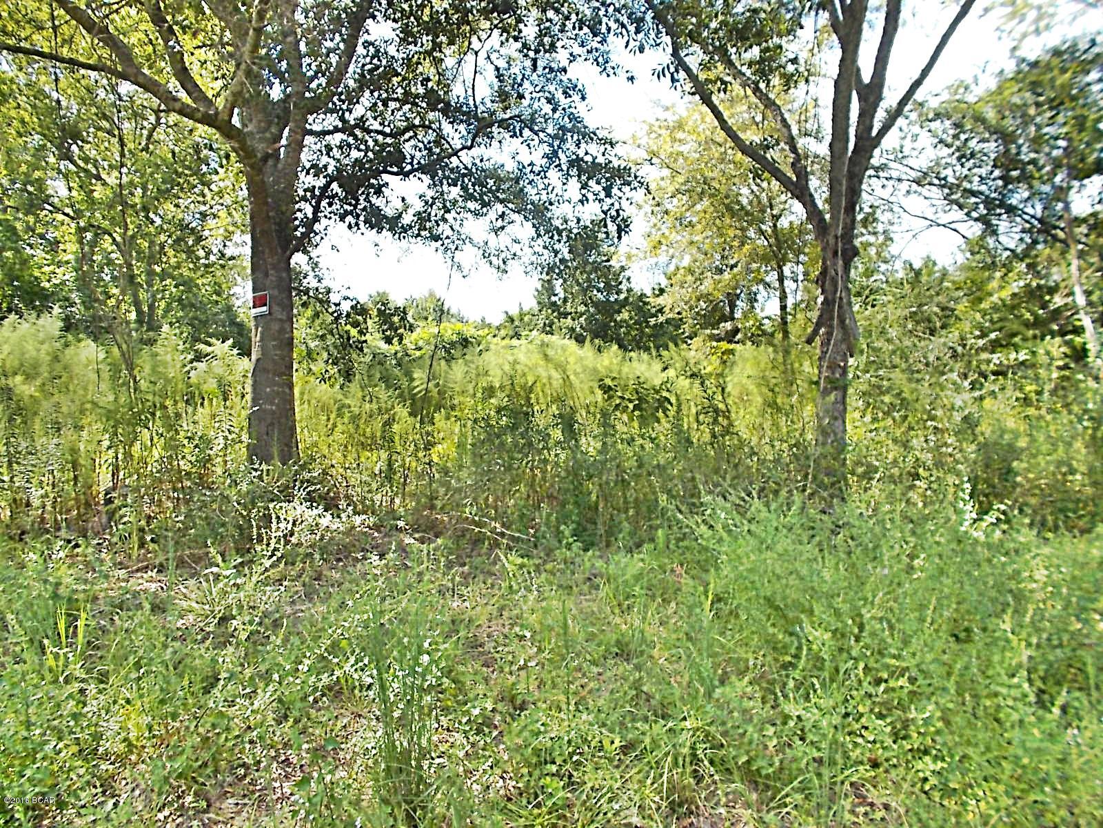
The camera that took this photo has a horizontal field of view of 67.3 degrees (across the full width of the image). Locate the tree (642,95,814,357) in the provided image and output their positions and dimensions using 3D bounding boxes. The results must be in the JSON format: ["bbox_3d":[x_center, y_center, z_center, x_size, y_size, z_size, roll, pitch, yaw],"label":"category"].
[{"bbox_3d":[3.950,-2.950,18.000,4.200,7.300,4.000,0,3,0],"label":"tree"}]

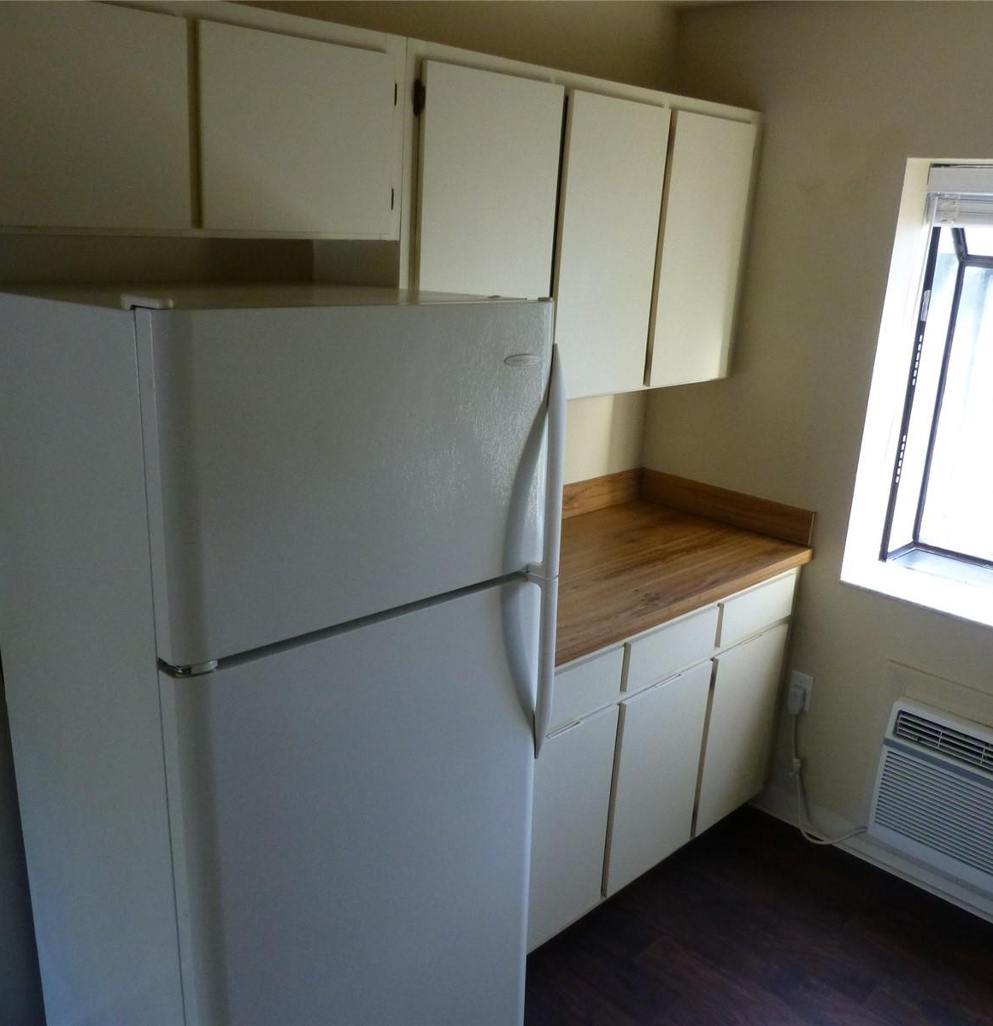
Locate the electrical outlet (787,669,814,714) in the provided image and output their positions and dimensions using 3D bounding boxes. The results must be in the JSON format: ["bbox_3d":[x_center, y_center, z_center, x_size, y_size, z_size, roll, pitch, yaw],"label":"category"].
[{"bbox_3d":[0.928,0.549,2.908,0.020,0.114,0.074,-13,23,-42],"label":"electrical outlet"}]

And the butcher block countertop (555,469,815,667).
[{"bbox_3d":[0.250,0.107,2.587,1.275,0.150,0.655,-13,23,-42],"label":"butcher block countertop"}]

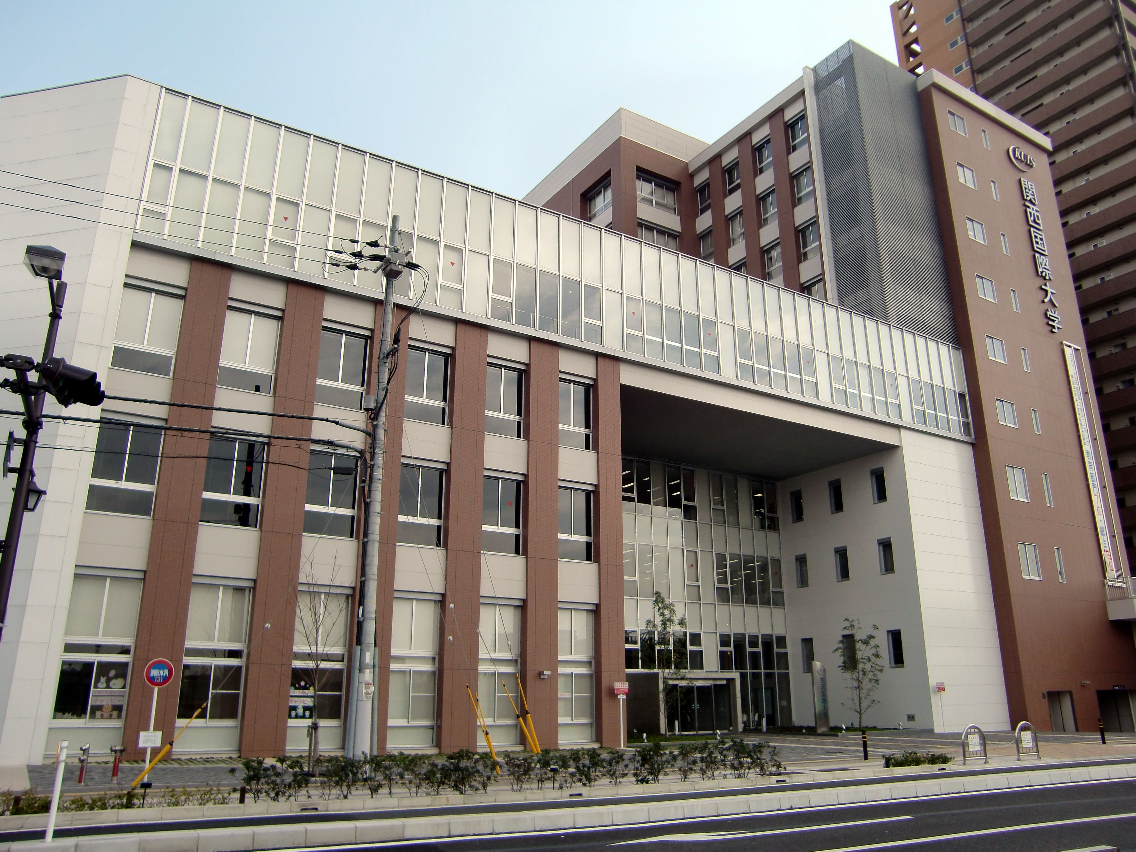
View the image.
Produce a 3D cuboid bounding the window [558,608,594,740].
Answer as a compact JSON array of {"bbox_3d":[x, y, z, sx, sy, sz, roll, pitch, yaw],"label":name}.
[{"bbox_3d":[0.209,8.766,32.476,1.789,4.589,0.150,11,-21,-30],"label":"window"}]

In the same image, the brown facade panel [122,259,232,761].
[{"bbox_3d":[-11.373,1.951,26.943,1.240,14.718,0.420,11,-21,-30],"label":"brown facade panel"}]

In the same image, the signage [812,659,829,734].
[{"bbox_3d":[10.676,11.523,39.082,0.703,2.905,0.220,11,-20,-30],"label":"signage"}]

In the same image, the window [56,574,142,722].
[{"bbox_3d":[-12.769,6.052,24.904,1.789,3.906,0.150,11,-21,-30],"label":"window"}]

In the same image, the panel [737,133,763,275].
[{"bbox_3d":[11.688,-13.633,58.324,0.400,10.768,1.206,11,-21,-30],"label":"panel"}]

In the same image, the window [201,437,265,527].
[{"bbox_3d":[-10.195,1.705,27.995,1.789,2.688,0.150,11,-21,-30],"label":"window"}]

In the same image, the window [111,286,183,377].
[{"bbox_3d":[-12.612,-2.814,27.544,1.617,2.607,0.148,11,-20,-30],"label":"window"}]

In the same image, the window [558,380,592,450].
[{"bbox_3d":[0.195,-0.428,35.452,1.735,2.761,0.140,11,-21,-30],"label":"window"}]

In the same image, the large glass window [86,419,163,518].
[{"bbox_3d":[-12.790,1.222,26.462,1.789,2.688,0.150,11,-21,-30],"label":"large glass window"}]

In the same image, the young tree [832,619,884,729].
[{"bbox_3d":[13.726,11.705,43.595,2.250,5.100,2.150,-5,-19,16],"label":"young tree"}]

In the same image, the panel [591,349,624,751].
[{"bbox_3d":[1.488,4.270,34.272,1.059,14.434,0.423,11,-20,-30],"label":"panel"}]

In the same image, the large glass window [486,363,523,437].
[{"bbox_3d":[-2.406,-0.911,33.650,1.782,2.720,0.148,11,-20,-30],"label":"large glass window"}]

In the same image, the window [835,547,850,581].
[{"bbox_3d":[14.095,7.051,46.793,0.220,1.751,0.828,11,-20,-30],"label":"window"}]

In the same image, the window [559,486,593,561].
[{"bbox_3d":[0.186,3.637,34.130,1.789,2.688,0.150,11,-21,-30],"label":"window"}]

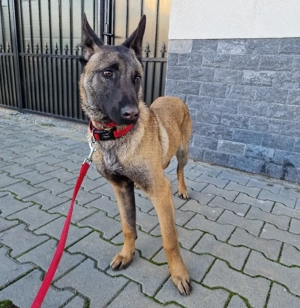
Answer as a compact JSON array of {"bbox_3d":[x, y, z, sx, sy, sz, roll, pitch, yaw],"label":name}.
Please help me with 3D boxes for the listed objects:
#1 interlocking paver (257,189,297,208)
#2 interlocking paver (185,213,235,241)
[{"bbox_3d":[0.764,0.296,1.616,0.200,0.060,0.162,13,19,30],"label":"interlocking paver"},{"bbox_3d":[0.283,0.371,1.254,0.200,0.060,0.162,13,19,30],"label":"interlocking paver"}]

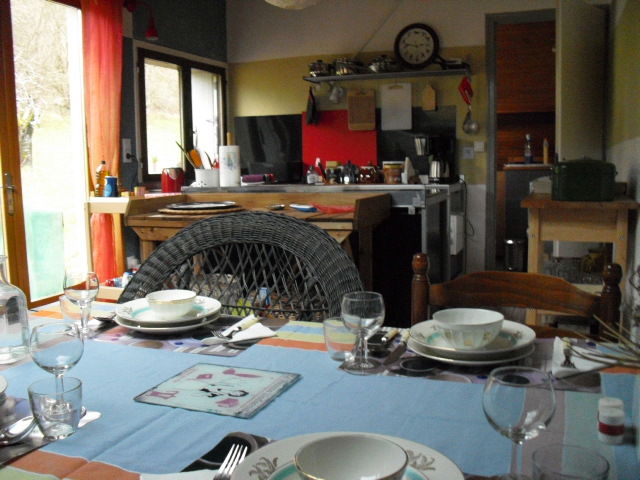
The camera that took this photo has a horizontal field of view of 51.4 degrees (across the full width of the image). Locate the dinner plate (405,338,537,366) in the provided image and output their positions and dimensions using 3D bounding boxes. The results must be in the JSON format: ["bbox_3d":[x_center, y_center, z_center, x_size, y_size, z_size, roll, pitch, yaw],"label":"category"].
[{"bbox_3d":[0.283,0.209,1.253,0.235,0.023,0.235,-1,7,0],"label":"dinner plate"}]

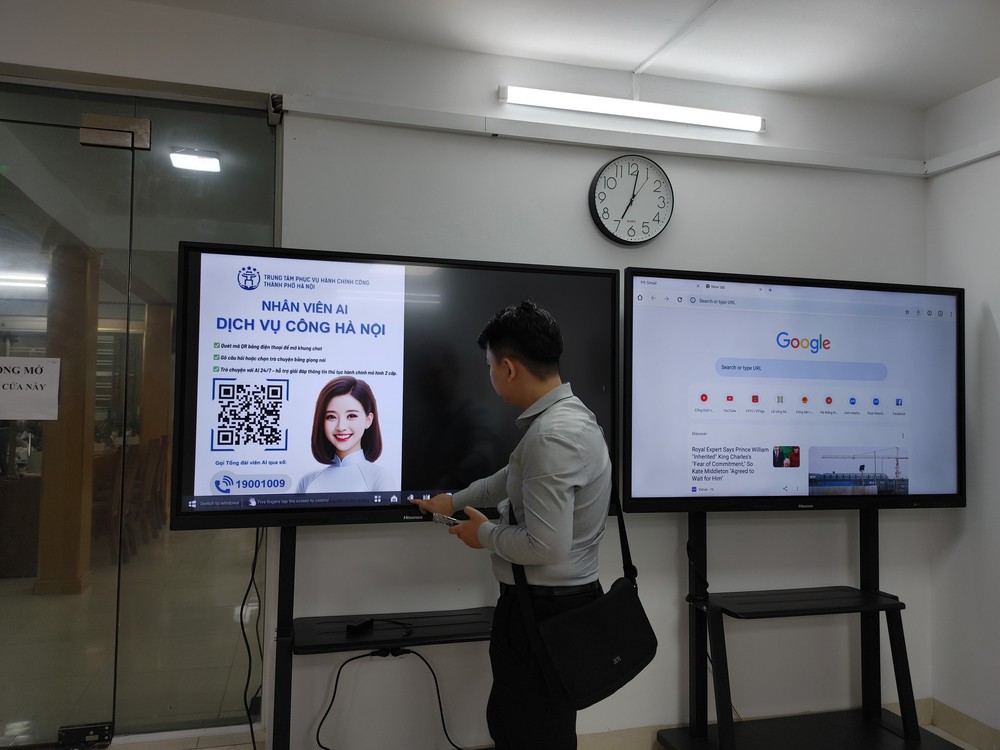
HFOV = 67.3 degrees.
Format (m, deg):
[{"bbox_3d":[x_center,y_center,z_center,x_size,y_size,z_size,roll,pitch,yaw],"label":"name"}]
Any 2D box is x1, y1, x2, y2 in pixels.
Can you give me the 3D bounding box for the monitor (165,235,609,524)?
[{"bbox_3d":[-0.298,0.049,2.562,1.488,0.893,0.080,1,-2,-15],"label":"monitor"}]

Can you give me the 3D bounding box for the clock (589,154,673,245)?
[{"bbox_3d":[0.545,-0.721,3.103,0.360,0.360,0.050,1,-2,-14],"label":"clock"}]

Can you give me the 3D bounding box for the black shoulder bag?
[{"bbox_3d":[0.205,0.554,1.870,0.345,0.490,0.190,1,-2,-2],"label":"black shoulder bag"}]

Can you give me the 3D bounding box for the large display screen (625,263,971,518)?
[{"bbox_3d":[1.174,0.074,2.945,1.488,0.893,0.080,1,-2,-14],"label":"large display screen"}]

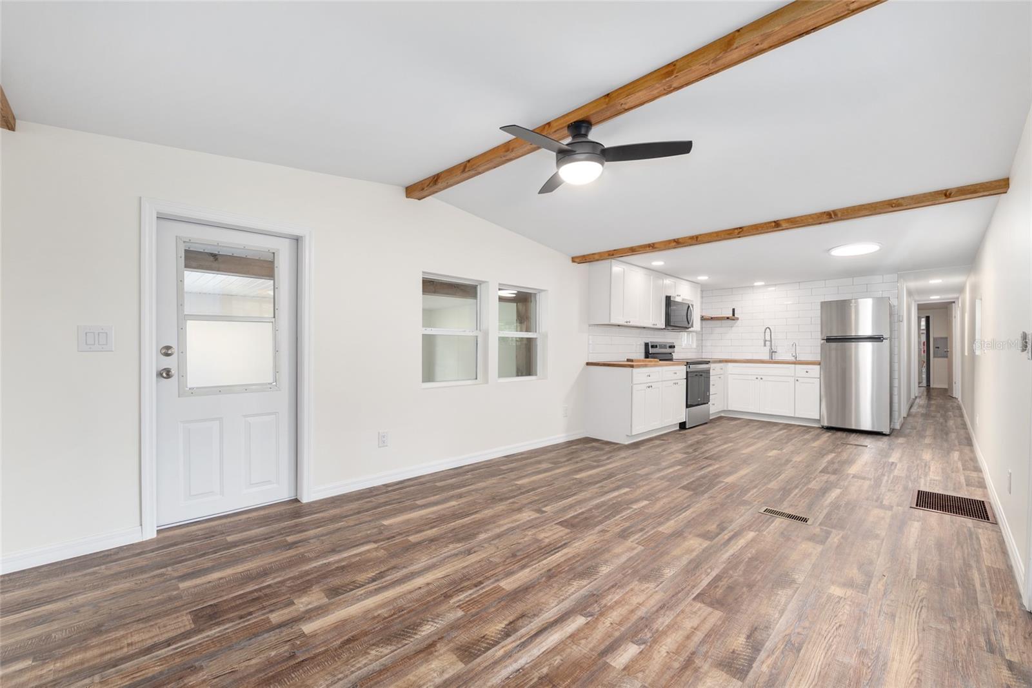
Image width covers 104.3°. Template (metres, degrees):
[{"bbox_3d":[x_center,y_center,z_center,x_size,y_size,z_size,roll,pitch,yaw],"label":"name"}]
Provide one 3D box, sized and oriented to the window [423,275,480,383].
[{"bbox_3d":[-0.615,-0.119,3.874,0.706,1.017,0.070,0,0,-41],"label":"window"}]

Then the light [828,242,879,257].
[{"bbox_3d":[3.499,-0.975,4.154,0.440,0.030,0.440,0,0,-43],"label":"light"}]

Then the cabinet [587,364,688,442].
[{"bbox_3d":[1.597,0.720,5.227,1.350,0.880,0.625,0,0,-42],"label":"cabinet"}]

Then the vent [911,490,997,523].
[{"bbox_3d":[3.135,1.154,2.890,0.505,0.012,0.410,0,0,-44],"label":"vent"}]

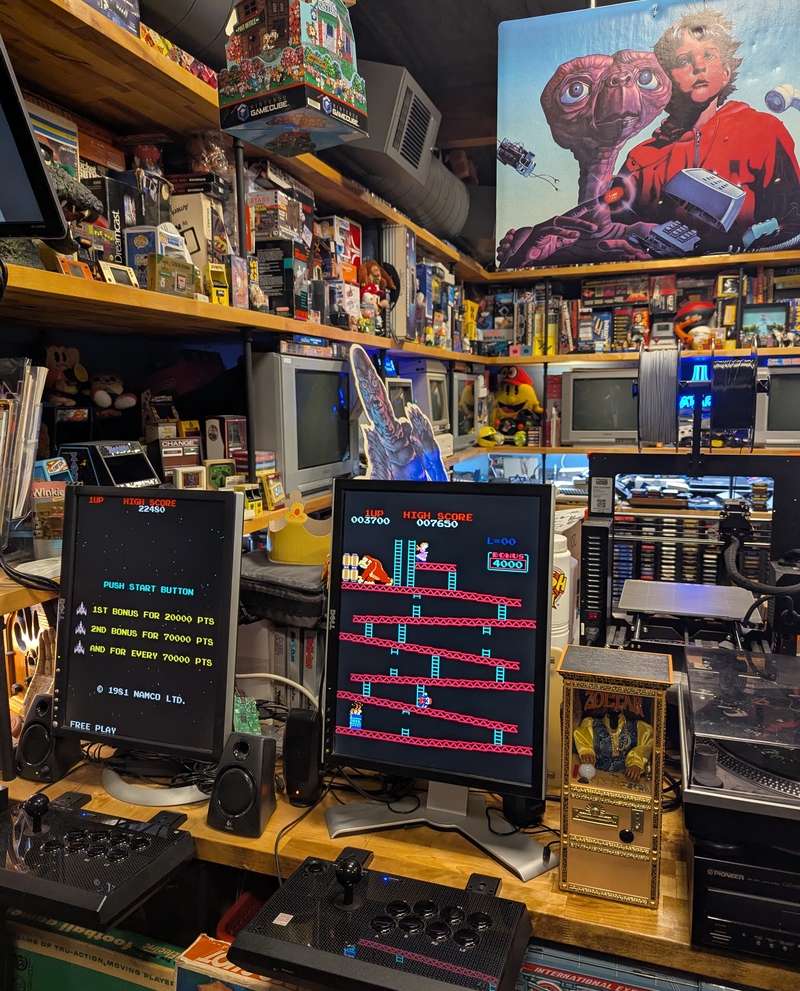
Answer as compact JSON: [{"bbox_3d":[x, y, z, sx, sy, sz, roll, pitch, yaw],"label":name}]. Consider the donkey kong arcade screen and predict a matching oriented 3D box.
[{"bbox_3d":[0.061,0.203,1.129,0.345,0.442,0.060,2,-2,20],"label":"donkey kong arcade screen"}]

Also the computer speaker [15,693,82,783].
[{"bbox_3d":[-0.655,0.439,1.374,0.097,0.143,0.092,2,9,22],"label":"computer speaker"}]

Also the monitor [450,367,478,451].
[{"bbox_3d":[0.188,-0.522,4.614,0.480,0.465,0.590,3,9,22],"label":"monitor"}]

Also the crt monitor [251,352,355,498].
[{"bbox_3d":[-0.487,-0.244,2.658,0.480,0.475,0.608,2,9,21],"label":"crt monitor"}]

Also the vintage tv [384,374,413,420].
[{"bbox_3d":[-0.172,-0.366,3.390,0.370,0.335,0.360,2,9,21],"label":"vintage tv"}]

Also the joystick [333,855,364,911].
[{"bbox_3d":[-0.069,0.503,0.956,0.037,0.061,0.037,-1,8,0],"label":"joystick"}]

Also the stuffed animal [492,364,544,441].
[{"bbox_3d":[0.781,-0.587,4.822,0.360,0.490,0.320,2,8,16],"label":"stuffed animal"}]

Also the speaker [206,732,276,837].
[{"bbox_3d":[-0.244,0.441,1.161,0.094,0.150,0.092,2,8,19],"label":"speaker"}]

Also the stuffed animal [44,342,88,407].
[{"bbox_3d":[-0.792,-0.287,1.755,0.100,0.148,0.095,-4,9,-21],"label":"stuffed animal"}]

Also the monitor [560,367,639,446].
[{"bbox_3d":[1.352,-0.555,4.739,0.565,0.463,0.480,1,8,15],"label":"monitor"}]

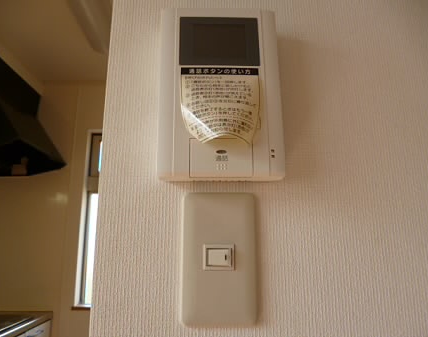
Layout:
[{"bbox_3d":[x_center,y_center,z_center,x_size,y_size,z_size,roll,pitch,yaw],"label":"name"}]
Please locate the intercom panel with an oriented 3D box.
[{"bbox_3d":[0.006,-0.072,0.309,0.117,0.171,0.031,0,-12,-1],"label":"intercom panel"}]

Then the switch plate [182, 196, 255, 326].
[{"bbox_3d":[0.005,0.082,0.287,0.070,0.120,0.010,0,-12,-1],"label":"switch plate"}]

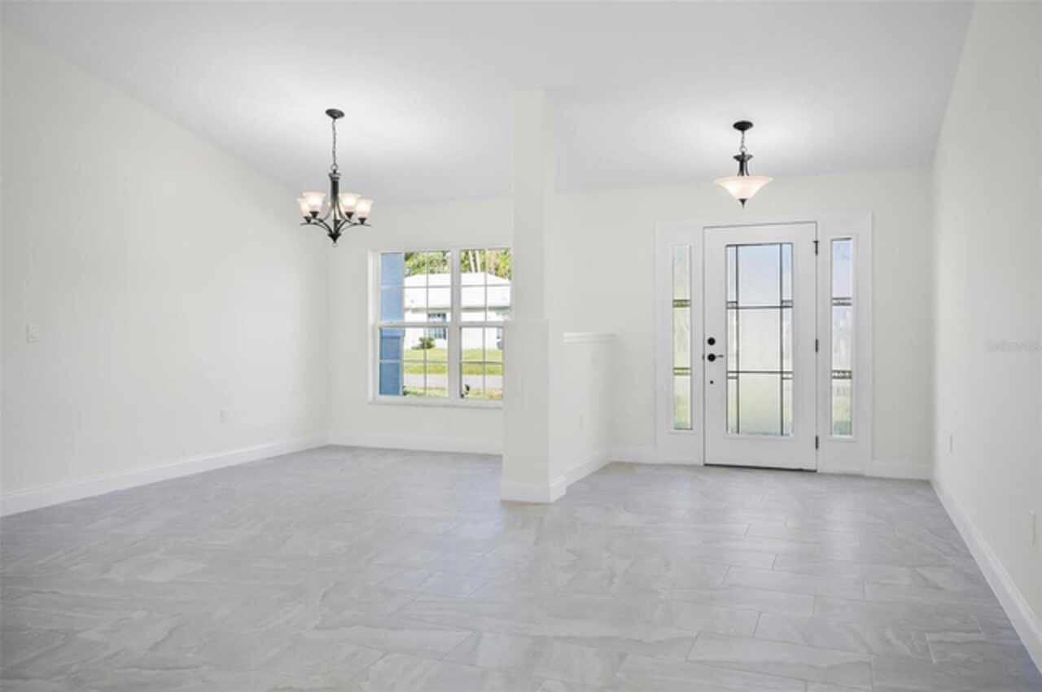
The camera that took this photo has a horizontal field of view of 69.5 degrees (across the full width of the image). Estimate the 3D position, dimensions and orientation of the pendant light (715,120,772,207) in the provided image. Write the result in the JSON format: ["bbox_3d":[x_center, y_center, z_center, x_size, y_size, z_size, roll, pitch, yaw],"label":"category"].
[{"bbox_3d":[1.584,-1.300,5.360,0.410,0.620,0.410,0,1,23],"label":"pendant light"}]

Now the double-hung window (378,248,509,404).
[{"bbox_3d":[-0.675,-0.192,7.530,1.850,1.570,0.090,0,1,23],"label":"double-hung window"}]

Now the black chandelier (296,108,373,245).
[{"bbox_3d":[-1.418,-1.291,5.730,0.575,1.030,0.560,0,1,0],"label":"black chandelier"}]

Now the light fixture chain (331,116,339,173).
[{"bbox_3d":[-1.418,-1.539,5.730,0.045,0.430,0.045,0,1,23],"label":"light fixture chain"}]

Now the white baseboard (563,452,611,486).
[{"bbox_3d":[0.555,0.994,6.226,0.018,0.135,1.320,0,1,23],"label":"white baseboard"}]

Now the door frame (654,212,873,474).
[{"bbox_3d":[2.009,-0.003,6.355,1.750,2.110,0.130,0,1,23],"label":"door frame"}]

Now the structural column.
[{"bbox_3d":[0.095,-0.341,5.376,0.355,2.840,0.360,0,1,23],"label":"structural column"}]

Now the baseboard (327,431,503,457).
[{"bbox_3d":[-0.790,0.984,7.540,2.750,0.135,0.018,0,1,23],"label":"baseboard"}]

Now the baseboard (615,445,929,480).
[{"bbox_3d":[2.011,0.982,6.333,2.540,0.137,0.018,0,1,23],"label":"baseboard"}]

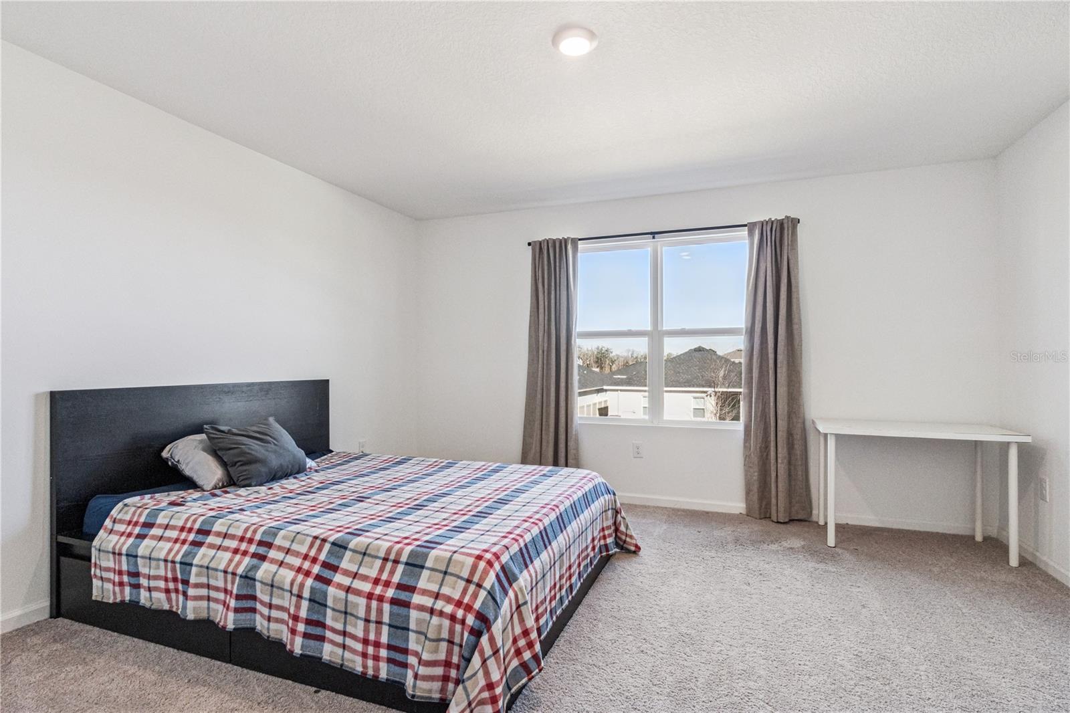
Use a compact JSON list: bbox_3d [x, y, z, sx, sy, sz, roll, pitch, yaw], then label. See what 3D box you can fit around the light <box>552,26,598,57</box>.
[{"bbox_3d":[0.166,-1.275,2.185,0.190,0.030,0.190,0,0,0],"label":"light"}]

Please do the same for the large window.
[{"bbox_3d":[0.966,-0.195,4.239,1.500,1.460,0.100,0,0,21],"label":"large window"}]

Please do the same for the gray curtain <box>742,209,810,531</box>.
[{"bbox_3d":[1.731,0.093,3.833,0.440,2.140,0.140,0,0,21],"label":"gray curtain"}]

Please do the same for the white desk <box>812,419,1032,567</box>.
[{"bbox_3d":[2.313,0.799,3.333,1.000,0.735,0.600,0,0,21],"label":"white desk"}]

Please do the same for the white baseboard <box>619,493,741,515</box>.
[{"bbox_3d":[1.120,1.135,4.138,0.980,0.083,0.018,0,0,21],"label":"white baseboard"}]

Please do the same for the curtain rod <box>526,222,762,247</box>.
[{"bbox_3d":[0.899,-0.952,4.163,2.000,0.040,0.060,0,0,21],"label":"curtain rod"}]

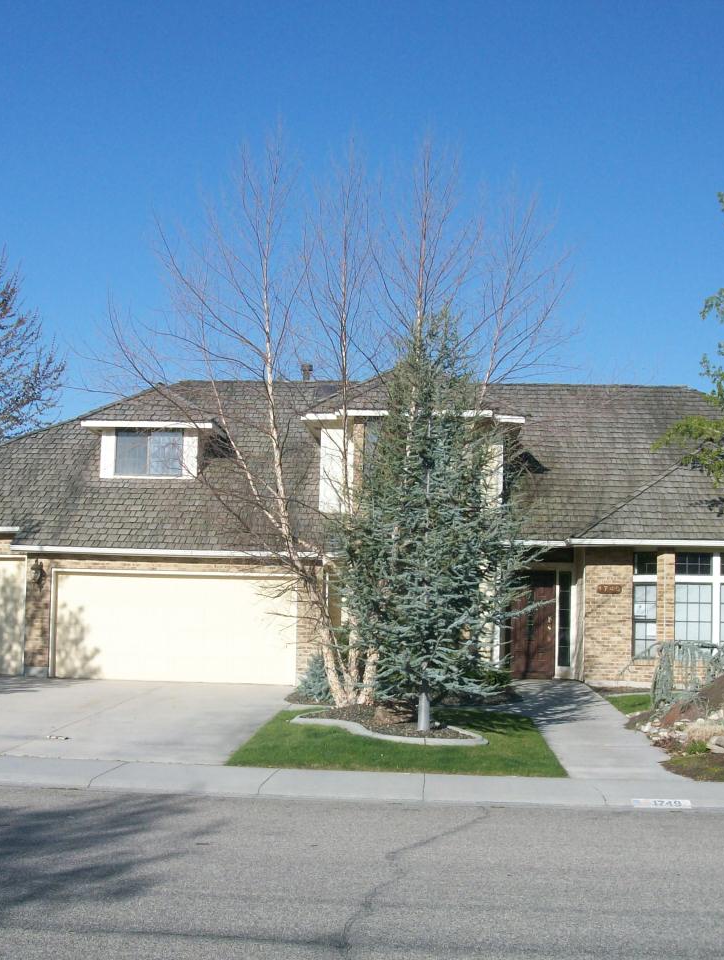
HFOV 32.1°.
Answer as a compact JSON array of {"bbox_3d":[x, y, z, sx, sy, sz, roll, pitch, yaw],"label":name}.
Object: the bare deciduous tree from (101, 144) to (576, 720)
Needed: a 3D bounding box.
[{"bbox_3d":[-0.393,-1.068,19.894,7.000,9.031,6.500,1,-6,0],"label":"bare deciduous tree"}]

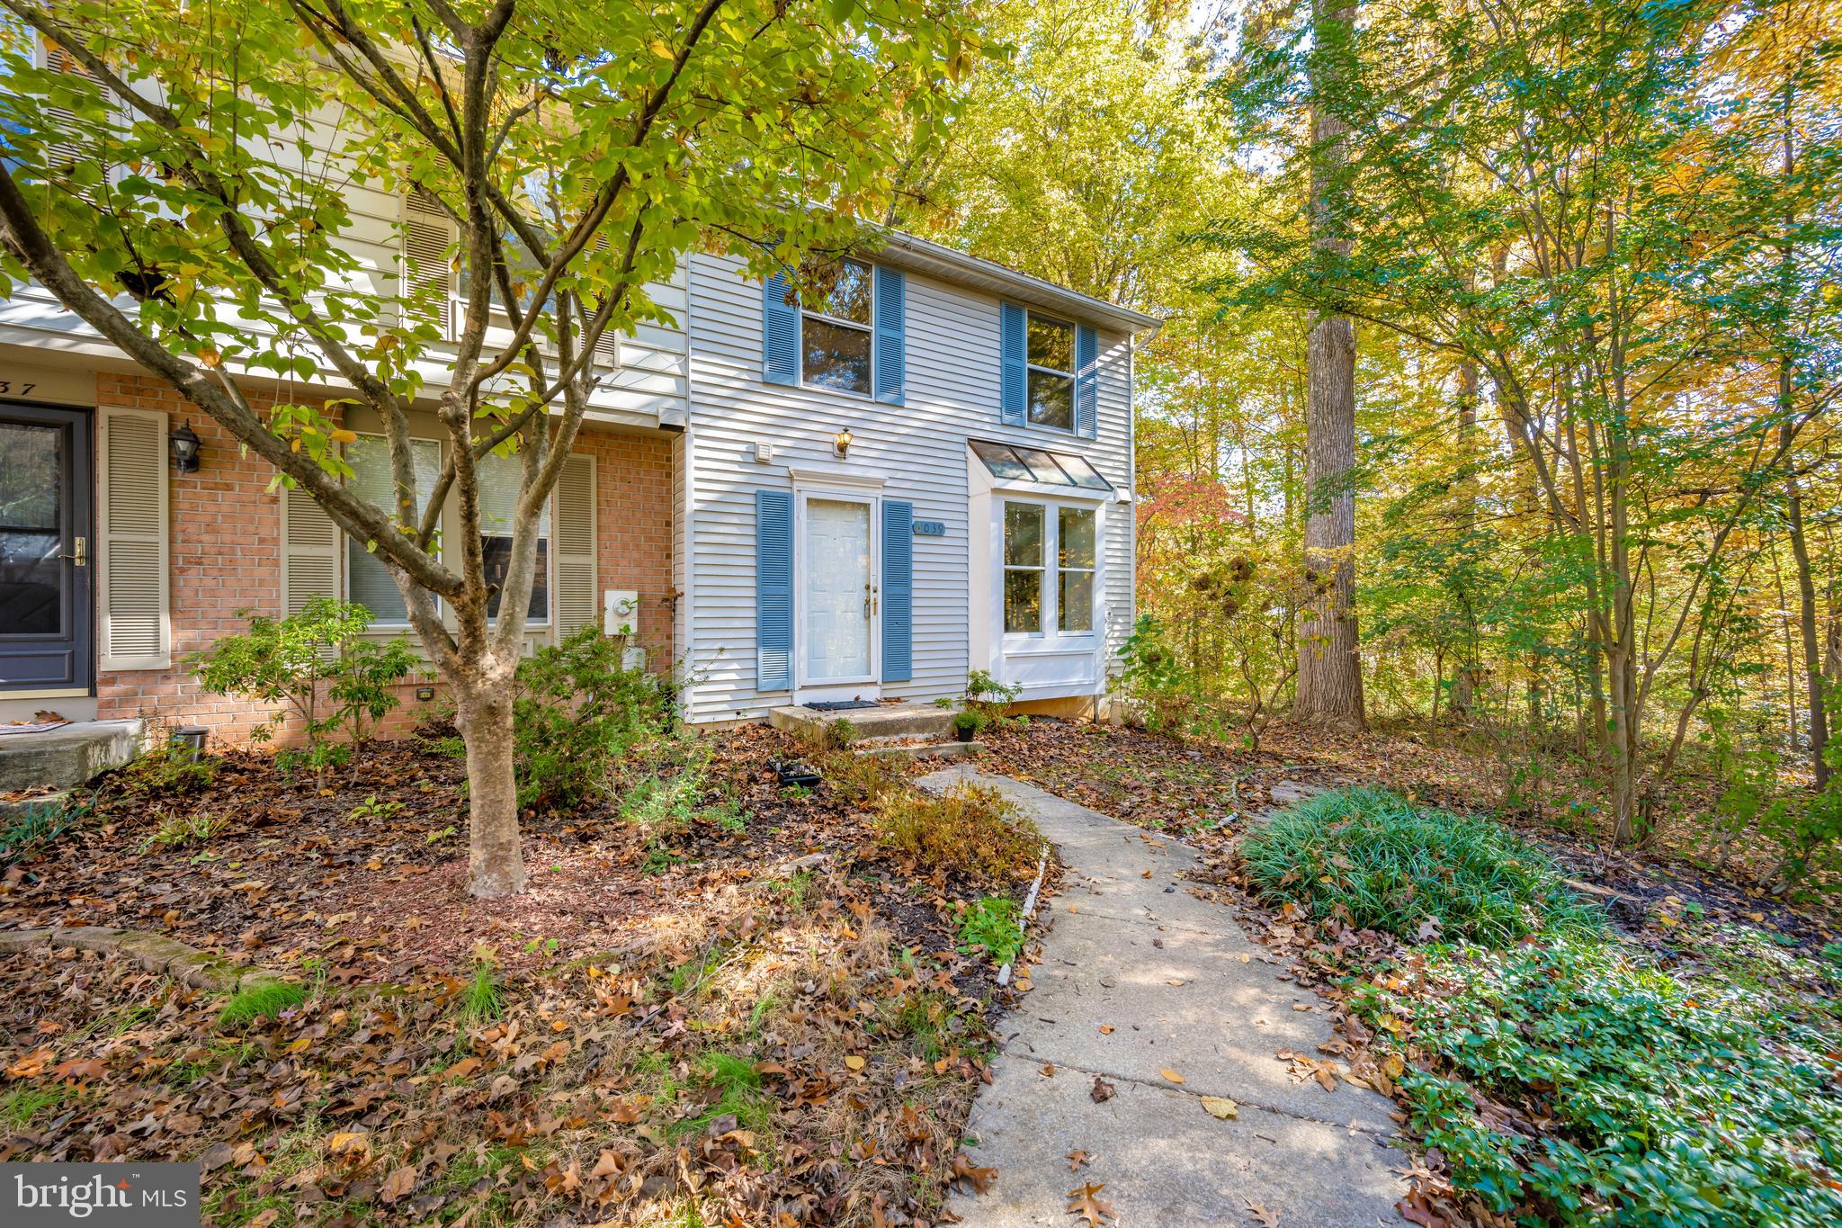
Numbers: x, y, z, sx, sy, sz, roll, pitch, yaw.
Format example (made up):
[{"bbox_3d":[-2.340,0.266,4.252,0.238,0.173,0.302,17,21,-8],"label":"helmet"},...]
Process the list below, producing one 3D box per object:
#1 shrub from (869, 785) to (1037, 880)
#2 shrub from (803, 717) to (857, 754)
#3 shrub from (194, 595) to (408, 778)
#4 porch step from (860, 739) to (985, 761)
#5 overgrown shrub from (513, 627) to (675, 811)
[{"bbox_3d":[0.185,1.040,3.620,0.800,0.360,0.700,0,0,-31],"label":"shrub"},{"bbox_3d":[-0.755,1.000,5.860,0.440,0.310,0.400,0,0,-31],"label":"shrub"},{"bbox_3d":[-3.800,0.490,4.530,1.120,1.160,0.920,0,0,-31],"label":"shrub"},{"bbox_3d":[-0.060,1.207,6.230,1.220,0.130,0.420,0,0,-31],"label":"porch step"},{"bbox_3d":[-2.180,0.600,4.650,1.150,1.060,1.050,0,0,-31],"label":"overgrown shrub"}]

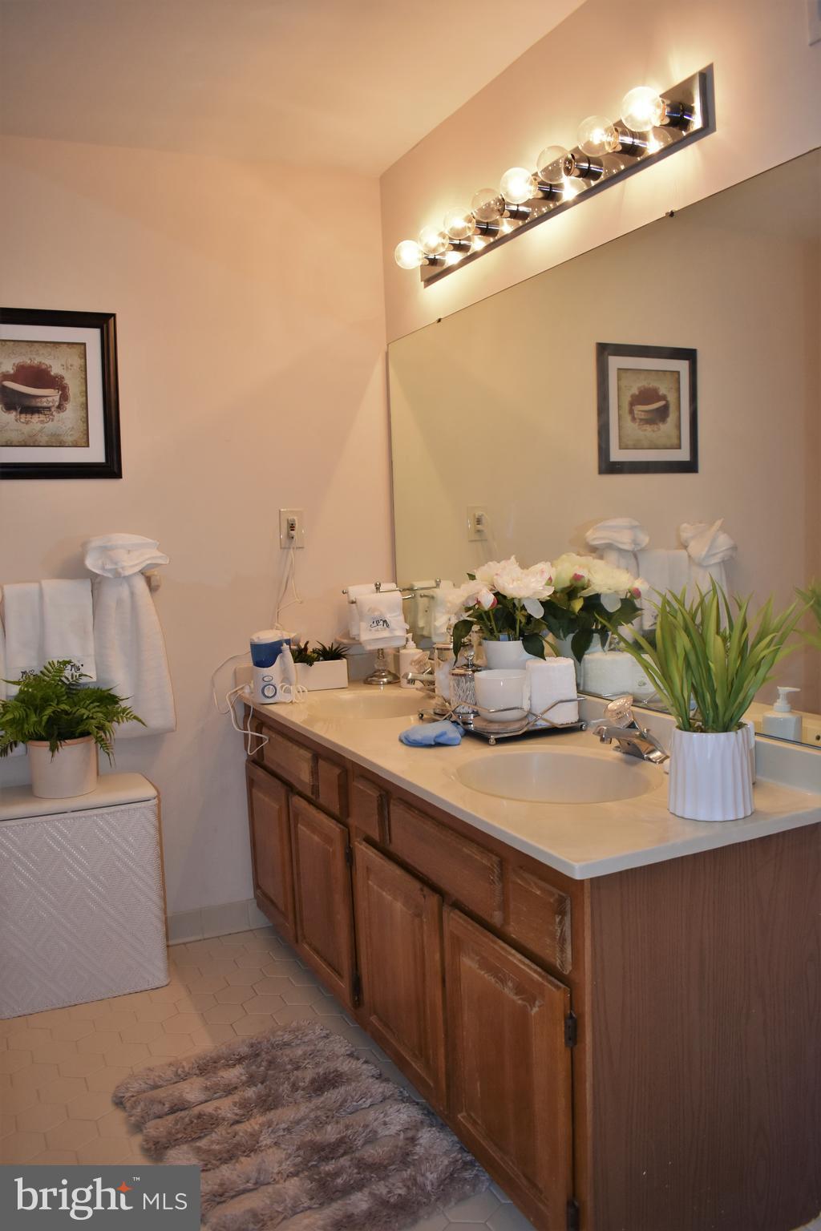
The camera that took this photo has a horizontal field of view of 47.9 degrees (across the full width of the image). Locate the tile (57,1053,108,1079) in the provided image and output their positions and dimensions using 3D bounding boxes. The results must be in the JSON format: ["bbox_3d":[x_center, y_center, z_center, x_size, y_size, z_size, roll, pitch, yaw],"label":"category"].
[{"bbox_3d":[-0.809,1.115,2.278,0.109,0.009,0.124,-5,6,-26],"label":"tile"}]

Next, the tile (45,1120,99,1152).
[{"bbox_3d":[-0.734,1.132,2.000,0.109,0.009,0.124,-5,6,-26],"label":"tile"}]

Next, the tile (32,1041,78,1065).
[{"bbox_3d":[-0.898,1.113,2.340,0.109,0.009,0.124,-5,6,-26],"label":"tile"}]

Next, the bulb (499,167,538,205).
[{"bbox_3d":[0.249,-0.970,2.085,0.095,0.080,0.080,-4,5,-26],"label":"bulb"}]

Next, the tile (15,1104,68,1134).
[{"bbox_3d":[-0.832,1.142,2.088,0.105,0.008,0.122,-4,6,-26],"label":"tile"}]

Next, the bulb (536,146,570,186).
[{"bbox_3d":[0.336,-1.030,2.106,0.092,0.080,0.080,-4,6,-26],"label":"bulb"}]

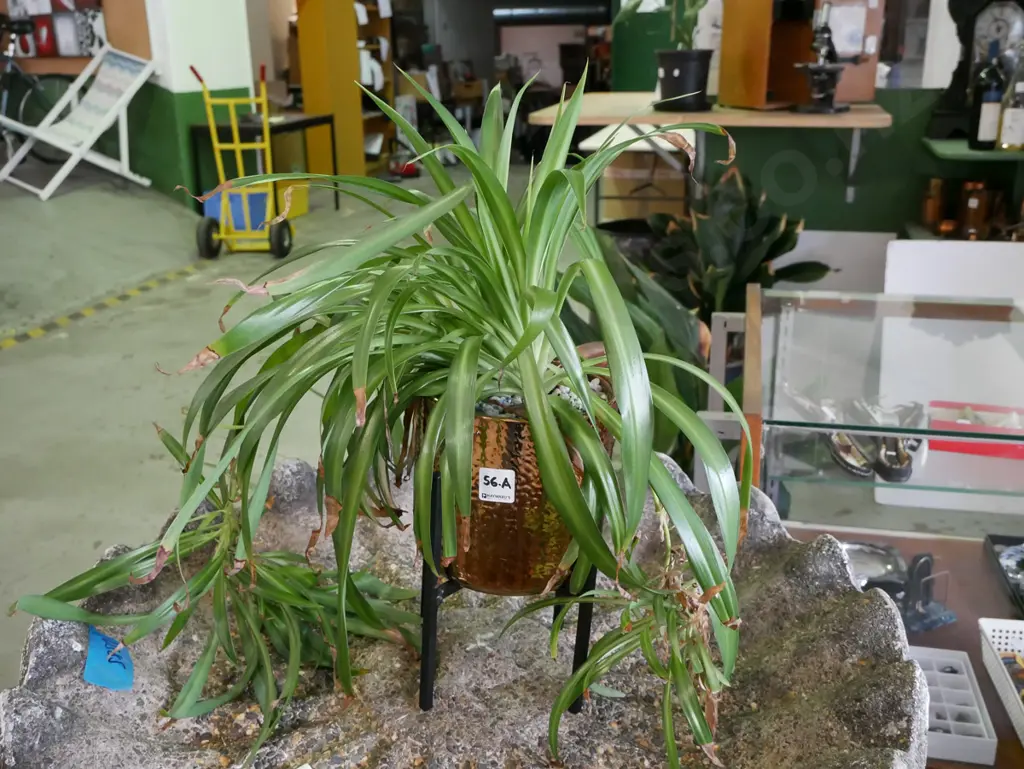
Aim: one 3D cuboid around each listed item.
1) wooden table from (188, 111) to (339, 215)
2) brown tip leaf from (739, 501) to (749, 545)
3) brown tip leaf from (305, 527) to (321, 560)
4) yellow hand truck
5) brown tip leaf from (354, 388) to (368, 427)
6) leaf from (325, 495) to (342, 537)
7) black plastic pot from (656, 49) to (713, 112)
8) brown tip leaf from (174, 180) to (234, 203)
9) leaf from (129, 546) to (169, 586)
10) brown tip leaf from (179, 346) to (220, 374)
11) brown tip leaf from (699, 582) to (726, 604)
[{"bbox_3d":[-1.828,-1.612,7.618,0.615,0.747,1.170,3,19,11],"label":"wooden table"},{"bbox_3d":[0.252,0.150,1.096,0.011,0.045,0.012,-1,19,0],"label":"brown tip leaf"},{"bbox_3d":[-0.218,0.174,1.102,0.014,0.034,0.014,-1,19,0],"label":"brown tip leaf"},{"bbox_3d":[-1.676,-1.400,6.326,0.550,1.165,0.580,0,19,3],"label":"yellow hand truck"},{"bbox_3d":[-0.145,0.021,0.967,0.013,0.039,0.012,-1,19,0],"label":"brown tip leaf"},{"bbox_3d":[-0.192,0.141,1.080,0.017,0.041,0.014,-1,19,0],"label":"leaf"},{"bbox_3d":[0.534,-0.943,3.115,0.178,0.185,0.178,-1,19,0],"label":"black plastic pot"},{"bbox_3d":[-0.309,-0.194,1.010,0.056,0.020,0.025,-1,19,0],"label":"brown tip leaf"},{"bbox_3d":[-0.376,0.188,1.042,0.041,0.032,0.025,-1,19,0],"label":"leaf"},{"bbox_3d":[-0.305,-0.023,0.982,0.040,0.024,0.022,-1,19,0],"label":"brown tip leaf"},{"bbox_3d":[0.208,0.217,1.045,0.026,0.019,0.020,-1,19,0],"label":"brown tip leaf"}]

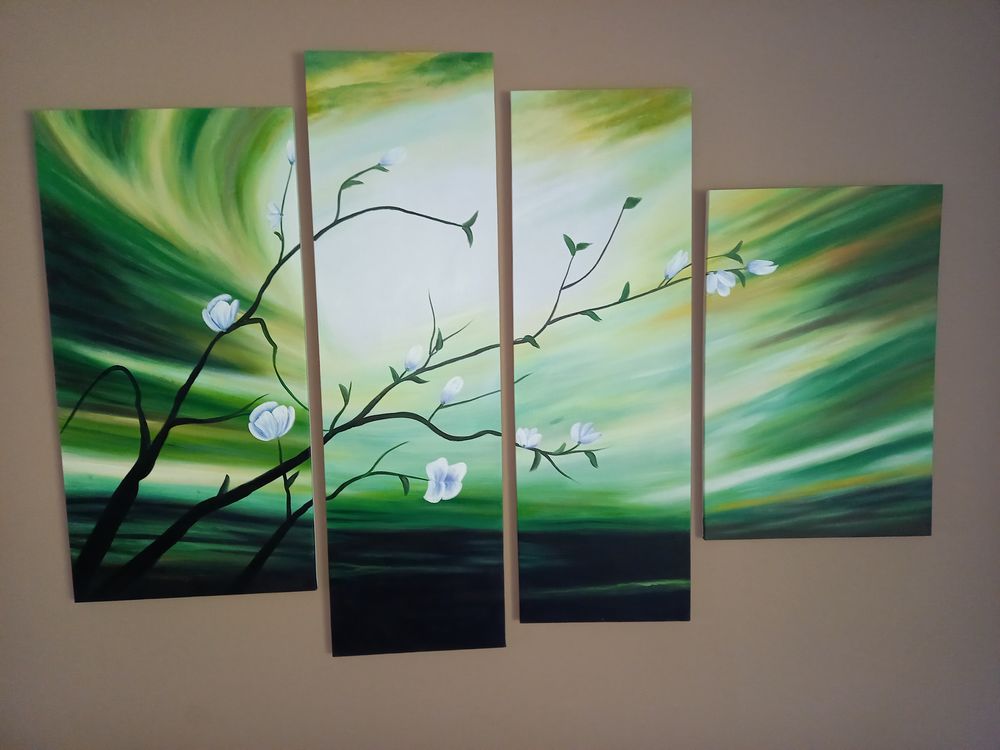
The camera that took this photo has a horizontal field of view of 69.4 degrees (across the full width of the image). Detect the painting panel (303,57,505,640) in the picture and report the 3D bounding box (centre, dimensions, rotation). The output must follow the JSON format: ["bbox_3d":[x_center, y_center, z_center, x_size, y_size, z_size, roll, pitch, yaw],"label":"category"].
[{"bbox_3d":[-0.150,-0.019,1.211,0.300,1.000,0.019,-1,6,-3],"label":"painting panel"}]

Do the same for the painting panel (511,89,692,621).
[{"bbox_3d":[0.175,-0.017,1.227,0.300,0.900,0.019,-1,6,-3],"label":"painting panel"}]

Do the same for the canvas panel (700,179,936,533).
[{"bbox_3d":[0.551,-0.015,1.244,0.400,0.600,0.019,-1,6,-3],"label":"canvas panel"}]

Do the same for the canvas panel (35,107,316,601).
[{"bbox_3d":[-0.524,-0.025,1.194,0.400,0.800,0.019,-1,6,-3],"label":"canvas panel"}]

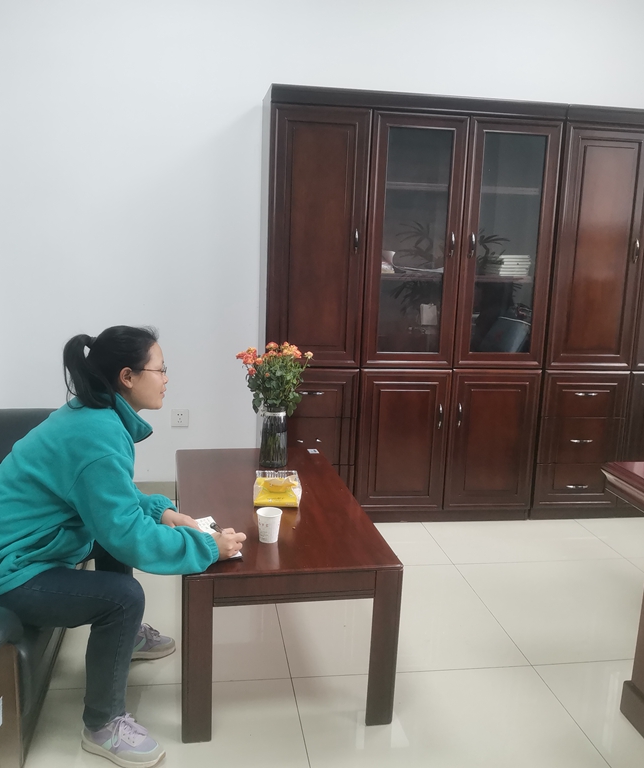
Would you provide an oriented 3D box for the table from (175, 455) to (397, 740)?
[{"bbox_3d":[-0.201,0.621,2.692,0.593,0.482,1.225,0,11,-12],"label":"table"}]

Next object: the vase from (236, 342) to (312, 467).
[{"bbox_3d":[-0.186,0.079,2.981,0.285,0.475,0.265,0,11,-9],"label":"vase"}]

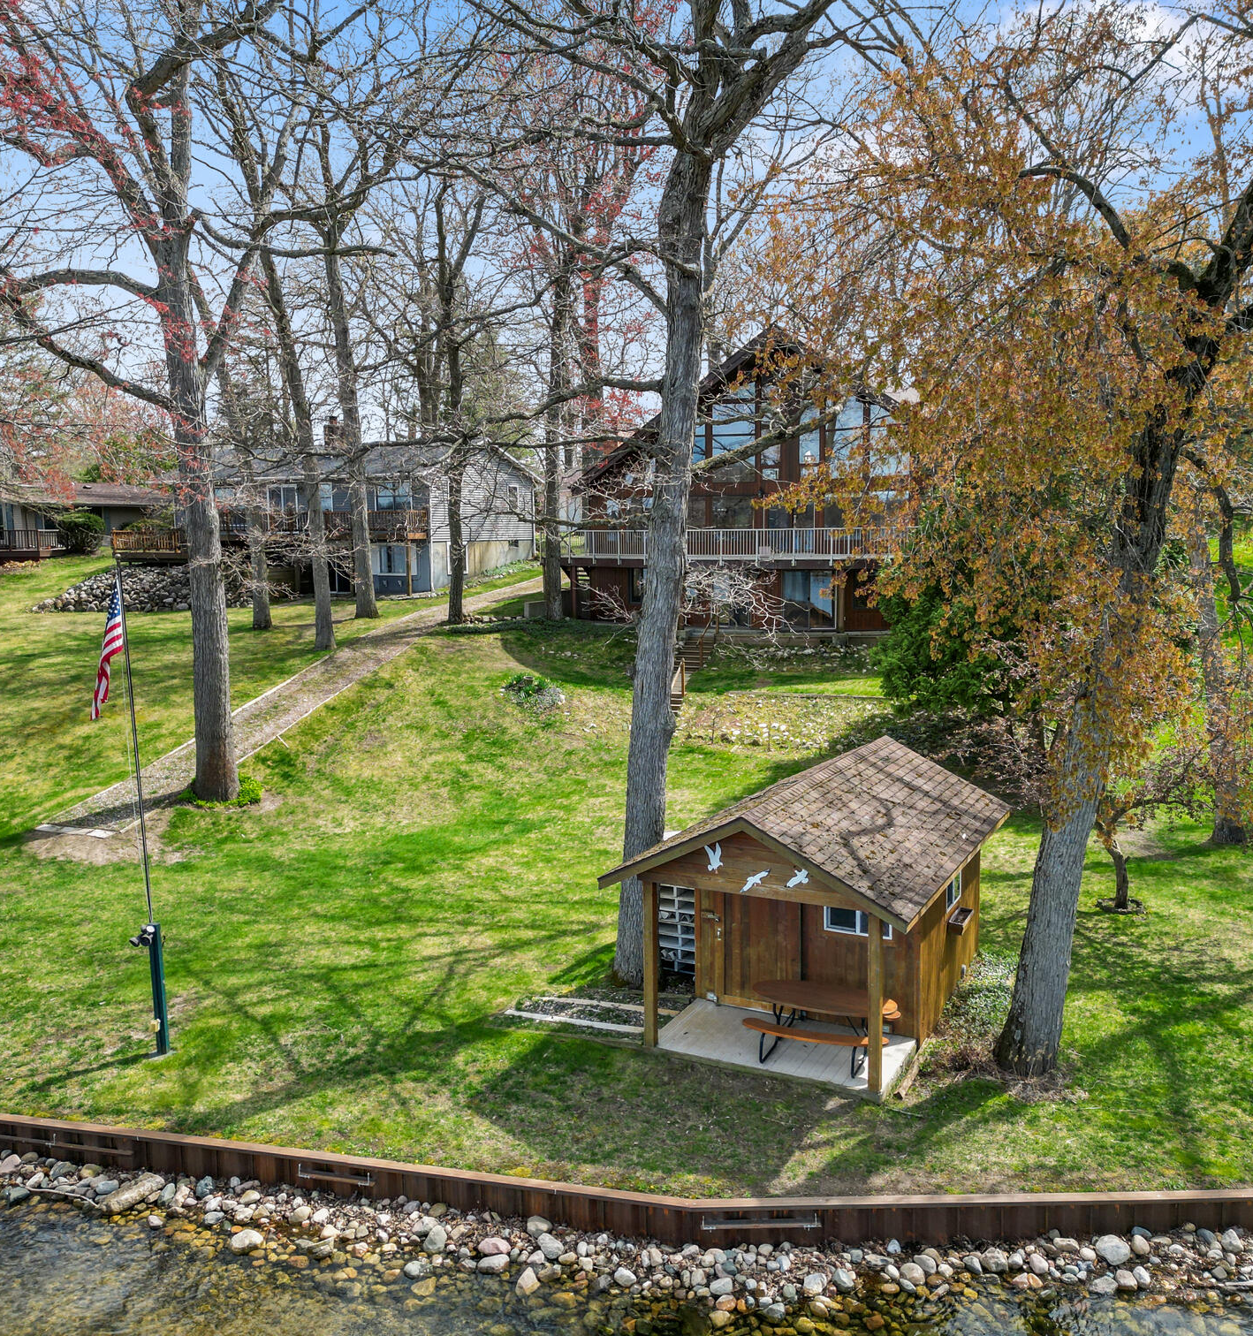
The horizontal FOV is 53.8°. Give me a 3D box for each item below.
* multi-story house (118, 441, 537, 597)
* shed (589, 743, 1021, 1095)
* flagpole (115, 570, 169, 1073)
[{"bbox_3d":[-13.408,-7.293,59.058,15.625,6.876,11.291,3,7,27],"label":"multi-story house"},{"bbox_3d":[2.684,2.949,16.604,3.721,3.224,5.960,3,7,27],"label":"shed"},{"bbox_3d":[-5.783,1.702,14.702,0.250,6.053,0.250,-2,7,0],"label":"flagpole"}]

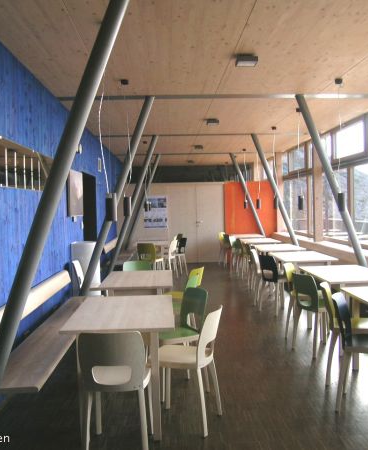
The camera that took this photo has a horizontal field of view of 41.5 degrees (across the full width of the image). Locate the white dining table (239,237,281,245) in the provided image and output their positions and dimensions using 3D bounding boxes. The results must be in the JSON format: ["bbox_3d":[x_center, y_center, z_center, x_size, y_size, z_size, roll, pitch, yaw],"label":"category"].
[{"bbox_3d":[1.646,0.718,10.684,0.780,0.745,1.210,-1,2,-2],"label":"white dining table"}]

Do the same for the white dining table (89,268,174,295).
[{"bbox_3d":[-0.534,0.962,5.436,0.780,0.745,1.210,-1,2,-2],"label":"white dining table"}]

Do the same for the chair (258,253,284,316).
[{"bbox_3d":[1.322,0.806,6.699,0.450,0.790,0.405,-2,2,-27],"label":"chair"}]

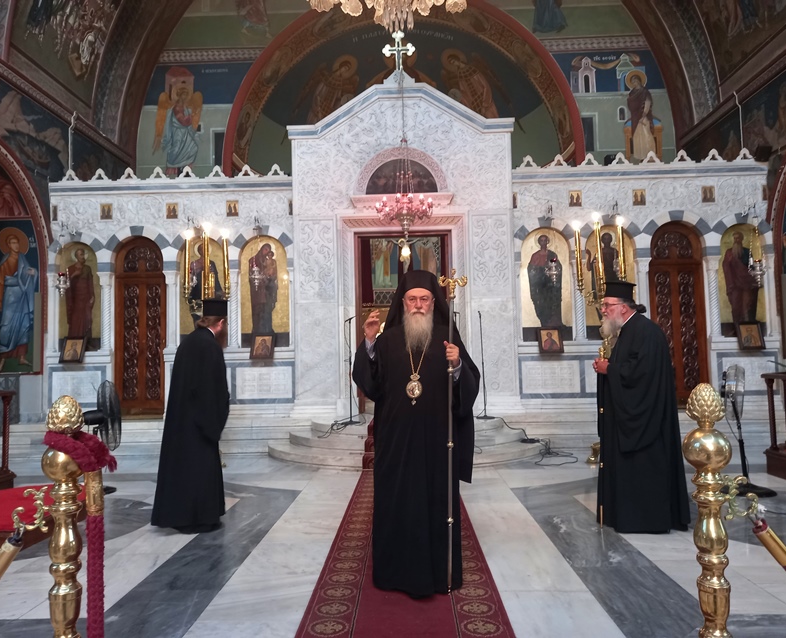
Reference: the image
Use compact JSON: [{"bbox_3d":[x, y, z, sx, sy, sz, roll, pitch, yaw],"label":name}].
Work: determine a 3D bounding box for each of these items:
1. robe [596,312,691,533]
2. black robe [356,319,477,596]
[{"bbox_3d":[1.855,0.751,4.639,0.640,1.580,0.570,-2,-4,18],"label":"robe"},{"bbox_3d":[0.137,0.793,3.657,0.752,1.535,0.520,-1,-3,3],"label":"black robe"}]

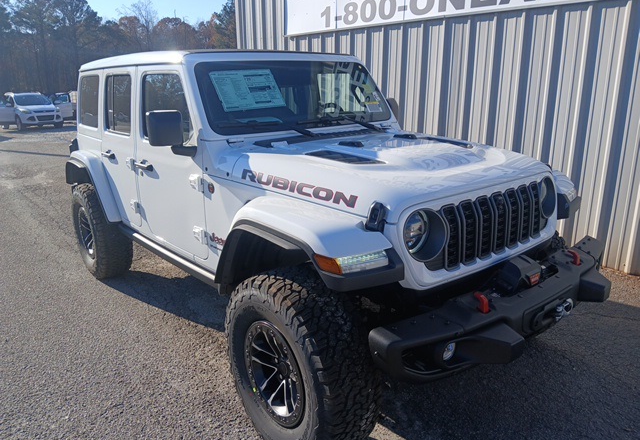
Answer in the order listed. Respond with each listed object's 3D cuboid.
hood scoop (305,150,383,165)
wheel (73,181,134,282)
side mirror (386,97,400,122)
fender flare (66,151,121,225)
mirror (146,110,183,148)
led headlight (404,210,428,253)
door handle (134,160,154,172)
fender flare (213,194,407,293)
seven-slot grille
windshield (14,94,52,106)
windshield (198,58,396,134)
[{"bbox_3d":[0.117,-0.306,2.381,0.190,0.050,0.480,-13,19,-38],"label":"hood scoop"},{"bbox_3d":[-2.007,0.085,4.494,0.320,0.870,0.870,-13,19,-38],"label":"wheel"},{"bbox_3d":[0.623,-0.864,3.832,0.200,0.200,0.110,-13,19,-38],"label":"side mirror"},{"bbox_3d":[-2.070,-0.349,4.360,0.180,0.510,1.070,-13,19,-38],"label":"fender flare"},{"bbox_3d":[-0.853,-0.501,2.643,0.195,0.195,0.110,-13,19,-38],"label":"mirror"},{"bbox_3d":[0.392,0.055,1.998,0.195,0.195,0.110,-13,19,-38],"label":"led headlight"},{"bbox_3d":[-1.230,-0.367,3.386,0.070,0.060,0.220,-13,19,-38],"label":"door handle"},{"bbox_3d":[-0.118,0.183,2.131,0.300,0.440,1.080,-13,19,-38],"label":"fender flare"},{"bbox_3d":[0.819,0.012,2.256,0.900,0.340,0.100,-13,19,-38],"label":"seven-slot grille"},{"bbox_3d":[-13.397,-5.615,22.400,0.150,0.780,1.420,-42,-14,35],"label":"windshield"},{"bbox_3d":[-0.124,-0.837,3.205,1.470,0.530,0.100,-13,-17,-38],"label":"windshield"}]

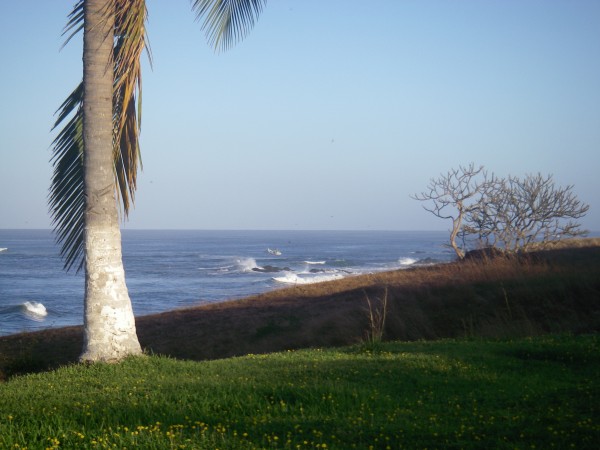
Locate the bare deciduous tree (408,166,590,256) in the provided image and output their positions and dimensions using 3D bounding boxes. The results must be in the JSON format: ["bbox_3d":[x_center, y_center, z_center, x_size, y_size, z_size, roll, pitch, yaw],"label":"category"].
[{"bbox_3d":[5.812,-0.361,57.000,5.000,2.650,3.900,0,0,0],"label":"bare deciduous tree"}]

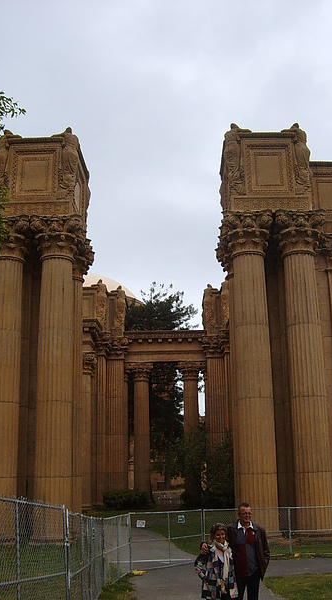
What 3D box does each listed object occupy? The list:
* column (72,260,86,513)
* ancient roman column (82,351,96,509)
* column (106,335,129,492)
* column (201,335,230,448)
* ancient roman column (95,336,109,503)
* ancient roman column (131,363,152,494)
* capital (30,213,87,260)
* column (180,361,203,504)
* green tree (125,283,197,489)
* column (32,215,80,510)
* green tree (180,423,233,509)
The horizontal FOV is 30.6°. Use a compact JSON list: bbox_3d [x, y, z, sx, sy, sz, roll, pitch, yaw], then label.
[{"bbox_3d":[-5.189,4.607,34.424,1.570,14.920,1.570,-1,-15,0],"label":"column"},{"bbox_3d":[-7.311,11.653,55.469,1.870,14.050,1.870,-1,-15,0],"label":"ancient roman column"},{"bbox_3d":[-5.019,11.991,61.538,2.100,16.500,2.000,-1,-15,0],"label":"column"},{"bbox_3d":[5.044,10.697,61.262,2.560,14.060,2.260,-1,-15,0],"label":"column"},{"bbox_3d":[-6.235,11.482,59.609,1.400,16.500,1.300,-1,-15,0],"label":"ancient roman column"},{"bbox_3d":[-2.422,12.998,61.197,2.070,13.380,2.070,-1,-15,0],"label":"ancient roman column"},{"bbox_3d":[-5.901,-3.250,33.261,2.700,2.200,2.600,-2,-15,3],"label":"capital"},{"bbox_3d":[2.641,13.187,61.124,2.160,14.090,2.160,-1,-15,0],"label":"column"},{"bbox_3d":[-0.492,10.943,79.948,9.500,28.100,9.500,-1,-15,0],"label":"green tree"},{"bbox_3d":[-5.713,3.693,31.361,2.400,16.600,2.400,-2,-15,3],"label":"column"},{"bbox_3d":[3.546,14.520,53.135,4.720,7.090,4.230,-1,-15,0],"label":"green tree"}]

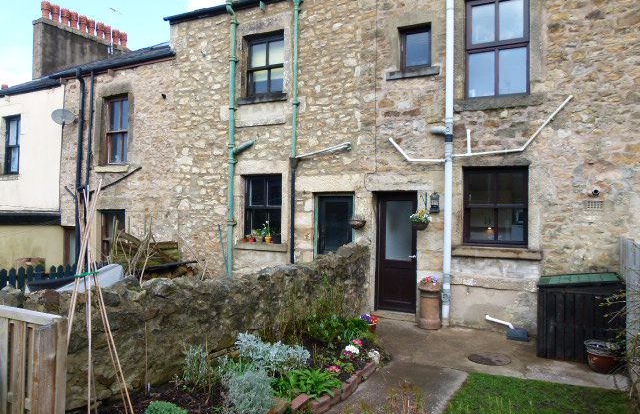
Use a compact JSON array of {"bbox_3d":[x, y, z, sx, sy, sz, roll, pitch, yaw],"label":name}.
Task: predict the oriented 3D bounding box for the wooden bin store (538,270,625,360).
[{"bbox_3d":[3.398,1.420,6.082,0.950,1.030,0.700,1,0,29],"label":"wooden bin store"}]

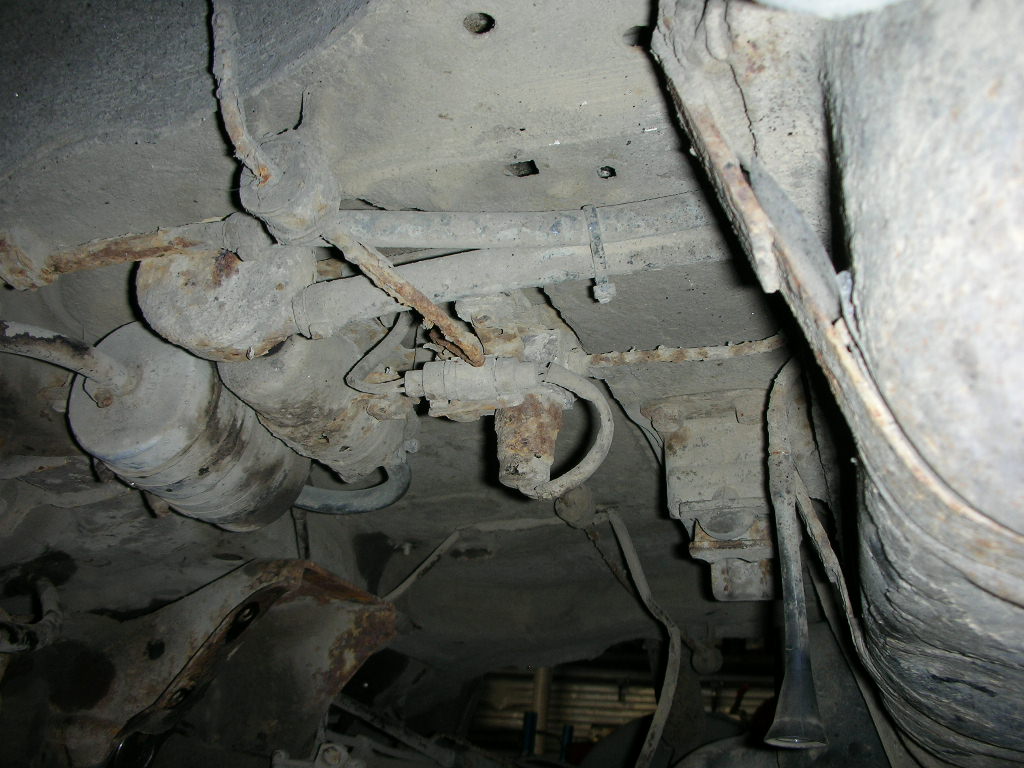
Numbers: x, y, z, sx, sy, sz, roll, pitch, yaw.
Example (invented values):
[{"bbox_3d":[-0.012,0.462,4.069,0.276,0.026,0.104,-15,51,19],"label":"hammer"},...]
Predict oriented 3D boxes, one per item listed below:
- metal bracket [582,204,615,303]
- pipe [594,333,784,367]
[{"bbox_3d":[0.046,-0.070,0.555,0.013,0.052,0.014,-6,-3,7],"label":"metal bracket"},{"bbox_3d":[0.098,-0.018,0.580,0.112,0.011,0.010,-6,6,-8],"label":"pipe"}]

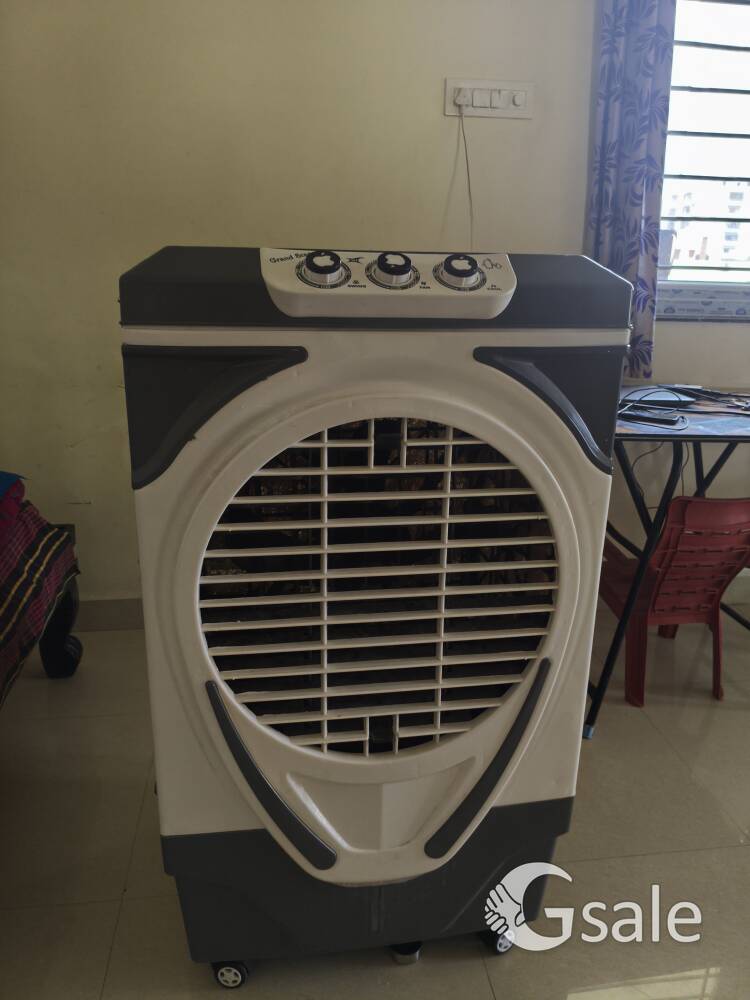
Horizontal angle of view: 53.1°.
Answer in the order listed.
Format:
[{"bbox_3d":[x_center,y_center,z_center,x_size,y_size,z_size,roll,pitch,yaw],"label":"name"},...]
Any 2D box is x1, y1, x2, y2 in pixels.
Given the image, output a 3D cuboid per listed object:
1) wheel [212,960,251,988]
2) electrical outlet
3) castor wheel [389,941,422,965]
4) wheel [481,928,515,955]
[{"bbox_3d":[-0.221,0.720,1.164,0.048,0.046,0.042,3,17,5],"label":"wheel"},{"bbox_3d":[0.301,-1.054,1.973,0.236,0.090,0.020,-1,17,-8],"label":"electrical outlet"},{"bbox_3d":[0.049,0.714,1.210,0.045,0.044,0.042,3,17,6],"label":"castor wheel"},{"bbox_3d":[0.204,0.706,1.230,0.046,0.046,0.042,-9,19,-29],"label":"wheel"}]

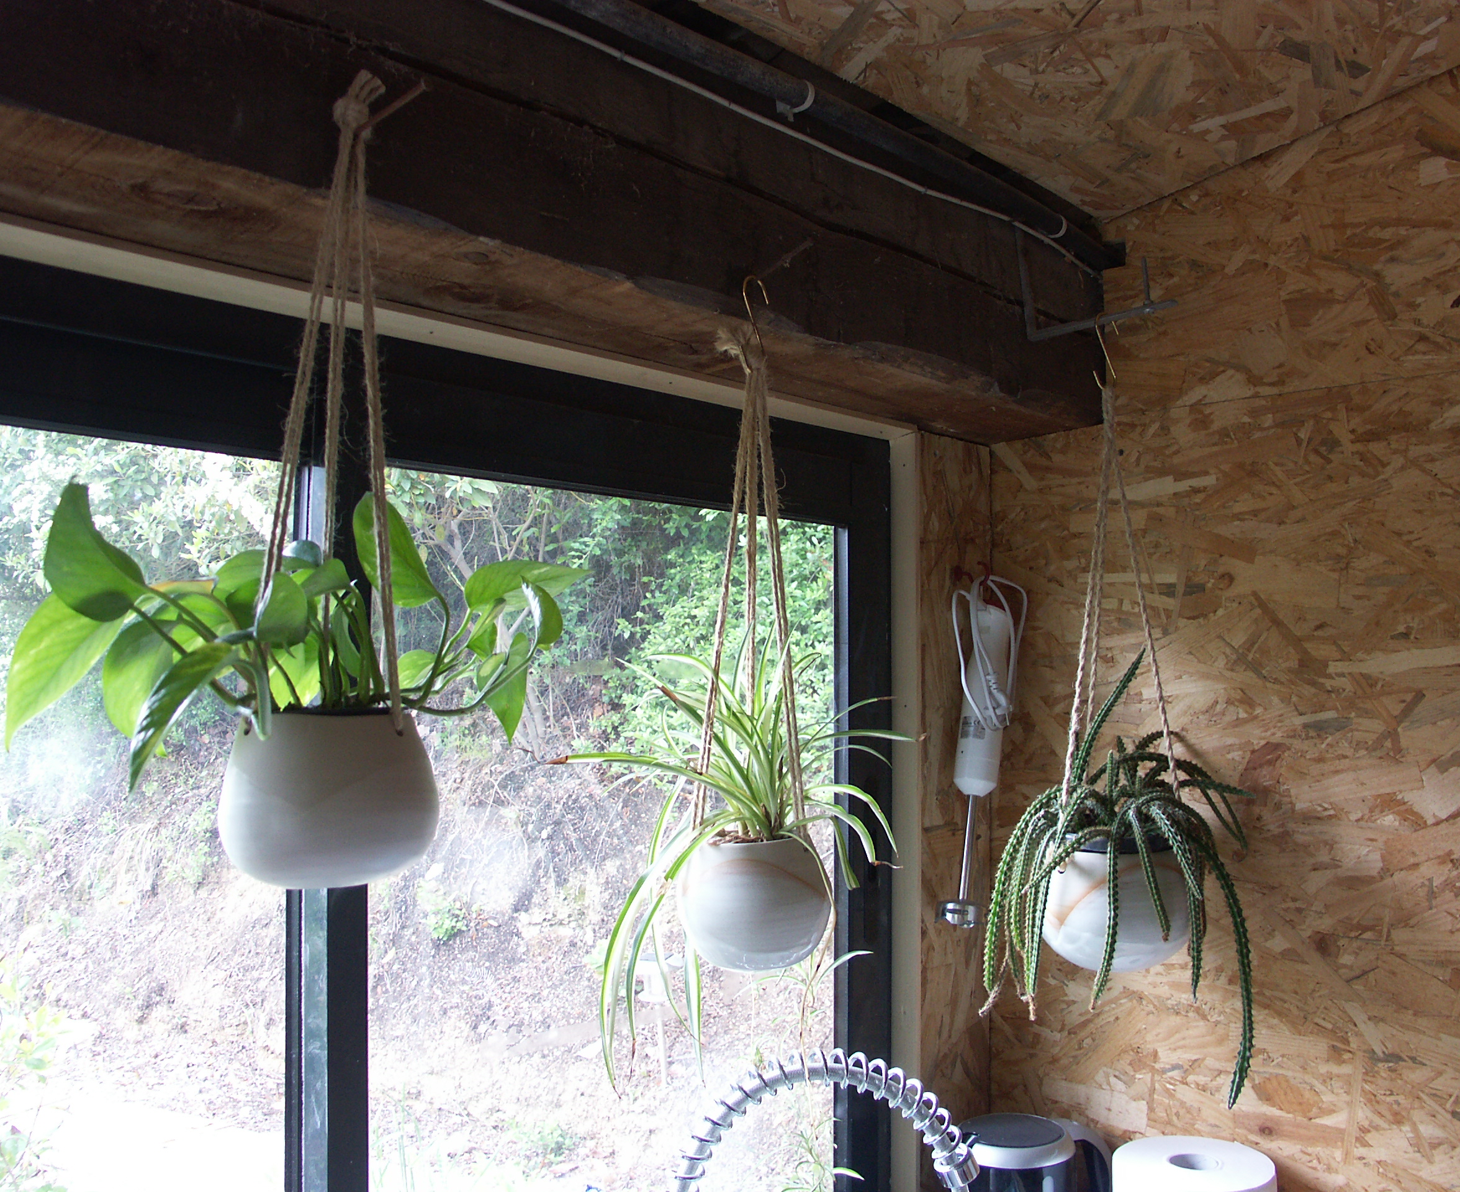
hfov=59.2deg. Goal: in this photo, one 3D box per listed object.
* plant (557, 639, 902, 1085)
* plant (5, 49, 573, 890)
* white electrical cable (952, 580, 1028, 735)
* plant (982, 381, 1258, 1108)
[{"bbox_3d":[-0.001,0.208,1.014,0.262,0.343,0.260,0,-4,1],"label":"plant"},{"bbox_3d":[-0.258,-0.075,0.777,0.324,0.491,0.260,1,-4,-9],"label":"plant"},{"bbox_3d":[0.302,0.067,1.500,0.050,0.178,0.075,-4,-5,45],"label":"white electrical cable"},{"bbox_3d":[0.387,0.142,1.284,0.256,0.712,0.250,-1,-4,8],"label":"plant"}]

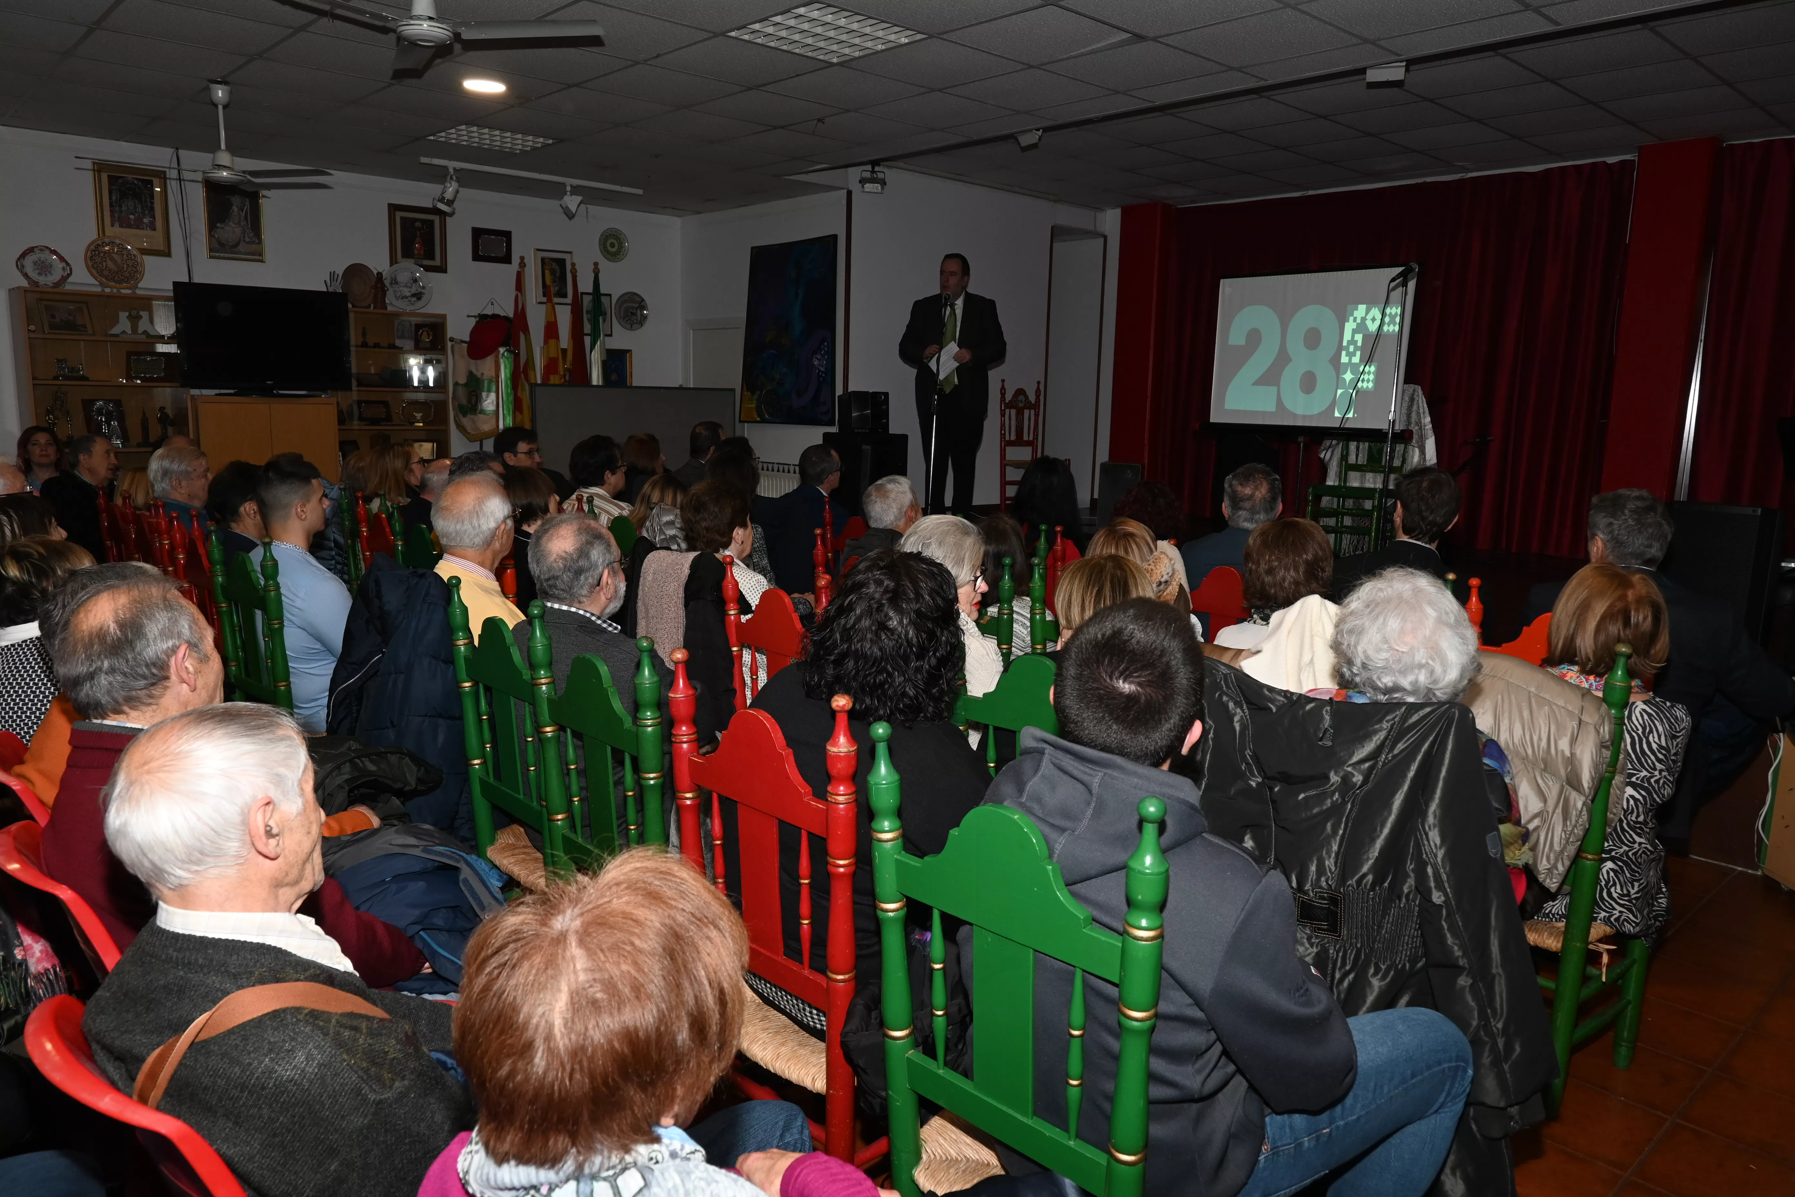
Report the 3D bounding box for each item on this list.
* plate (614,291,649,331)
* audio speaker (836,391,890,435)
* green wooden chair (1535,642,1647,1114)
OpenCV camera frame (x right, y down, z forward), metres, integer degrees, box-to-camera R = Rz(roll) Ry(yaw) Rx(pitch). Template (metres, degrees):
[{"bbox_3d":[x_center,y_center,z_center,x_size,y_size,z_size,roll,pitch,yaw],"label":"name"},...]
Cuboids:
[{"bbox_3d":[-2.135,-2.317,9.641,0.290,0.300,0.030,-8,13,-42],"label":"plate"},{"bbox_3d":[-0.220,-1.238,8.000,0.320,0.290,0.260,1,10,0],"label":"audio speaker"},{"bbox_3d":[1.483,0.597,2.859,0.460,1.100,0.480,-8,13,-42],"label":"green wooden chair"}]

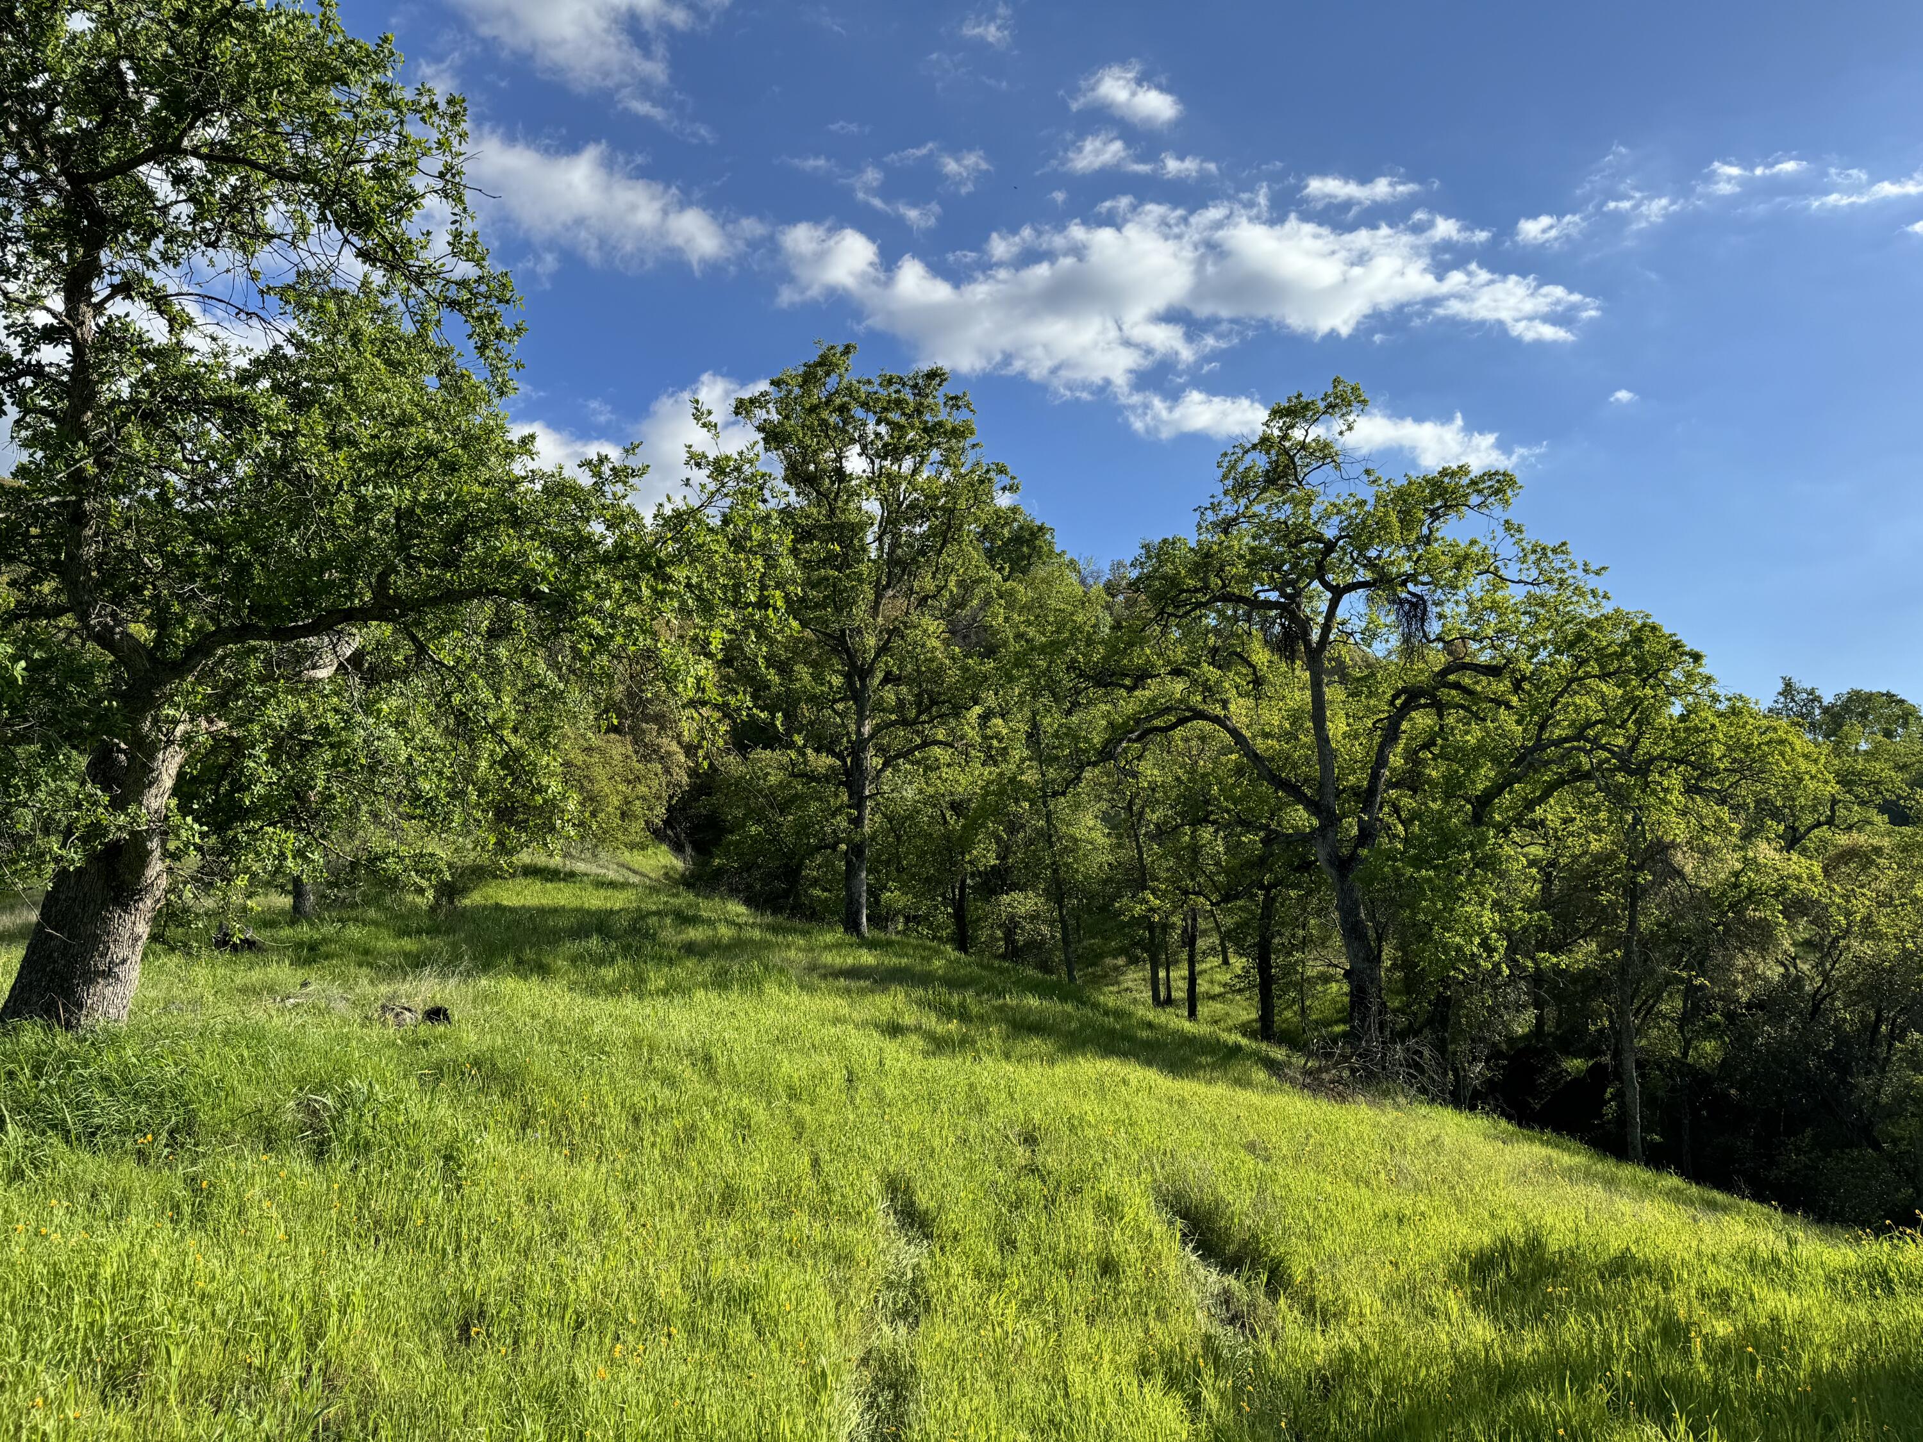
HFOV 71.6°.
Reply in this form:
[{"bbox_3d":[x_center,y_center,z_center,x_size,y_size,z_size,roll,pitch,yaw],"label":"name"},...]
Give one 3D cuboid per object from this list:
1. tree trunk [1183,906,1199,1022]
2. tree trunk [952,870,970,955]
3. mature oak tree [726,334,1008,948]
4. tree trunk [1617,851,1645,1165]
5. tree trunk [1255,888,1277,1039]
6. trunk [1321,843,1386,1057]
[{"bbox_3d":[5.756,6.096,33.500,0.340,2.940,0.320,0,-2,0],"label":"tree trunk"},{"bbox_3d":[-0.019,4.885,34.000,0.410,2.150,0.380,0,-2,0],"label":"tree trunk"},{"bbox_3d":[-2.079,-1.792,30.000,6.500,13.350,6.200,0,-2,0],"label":"mature oak tree"},{"bbox_3d":[10.541,4.508,21.000,0.400,5.020,0.360,0,-2,0],"label":"tree trunk"},{"bbox_3d":[7.073,5.676,31.000,0.440,3.630,0.420,0,-2,0],"label":"tree trunk"},{"bbox_3d":[7.646,4.482,26.000,1.150,4.190,0.850,0,-2,0],"label":"trunk"}]

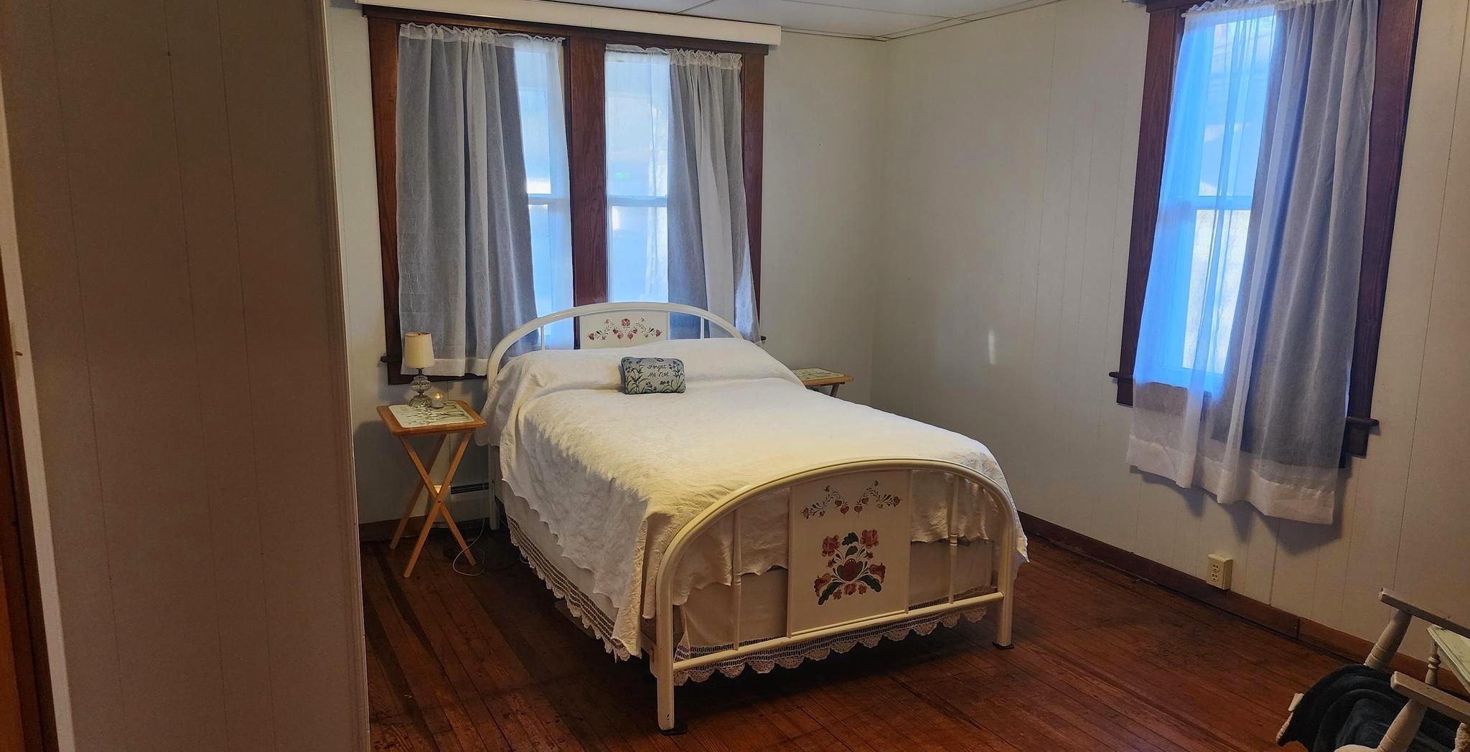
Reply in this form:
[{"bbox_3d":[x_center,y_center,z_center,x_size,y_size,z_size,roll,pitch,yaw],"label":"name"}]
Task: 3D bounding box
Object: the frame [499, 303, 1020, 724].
[{"bbox_3d":[-0.082,0.326,3.993,1.380,1.066,2.060,-5,11,-27],"label":"frame"}]

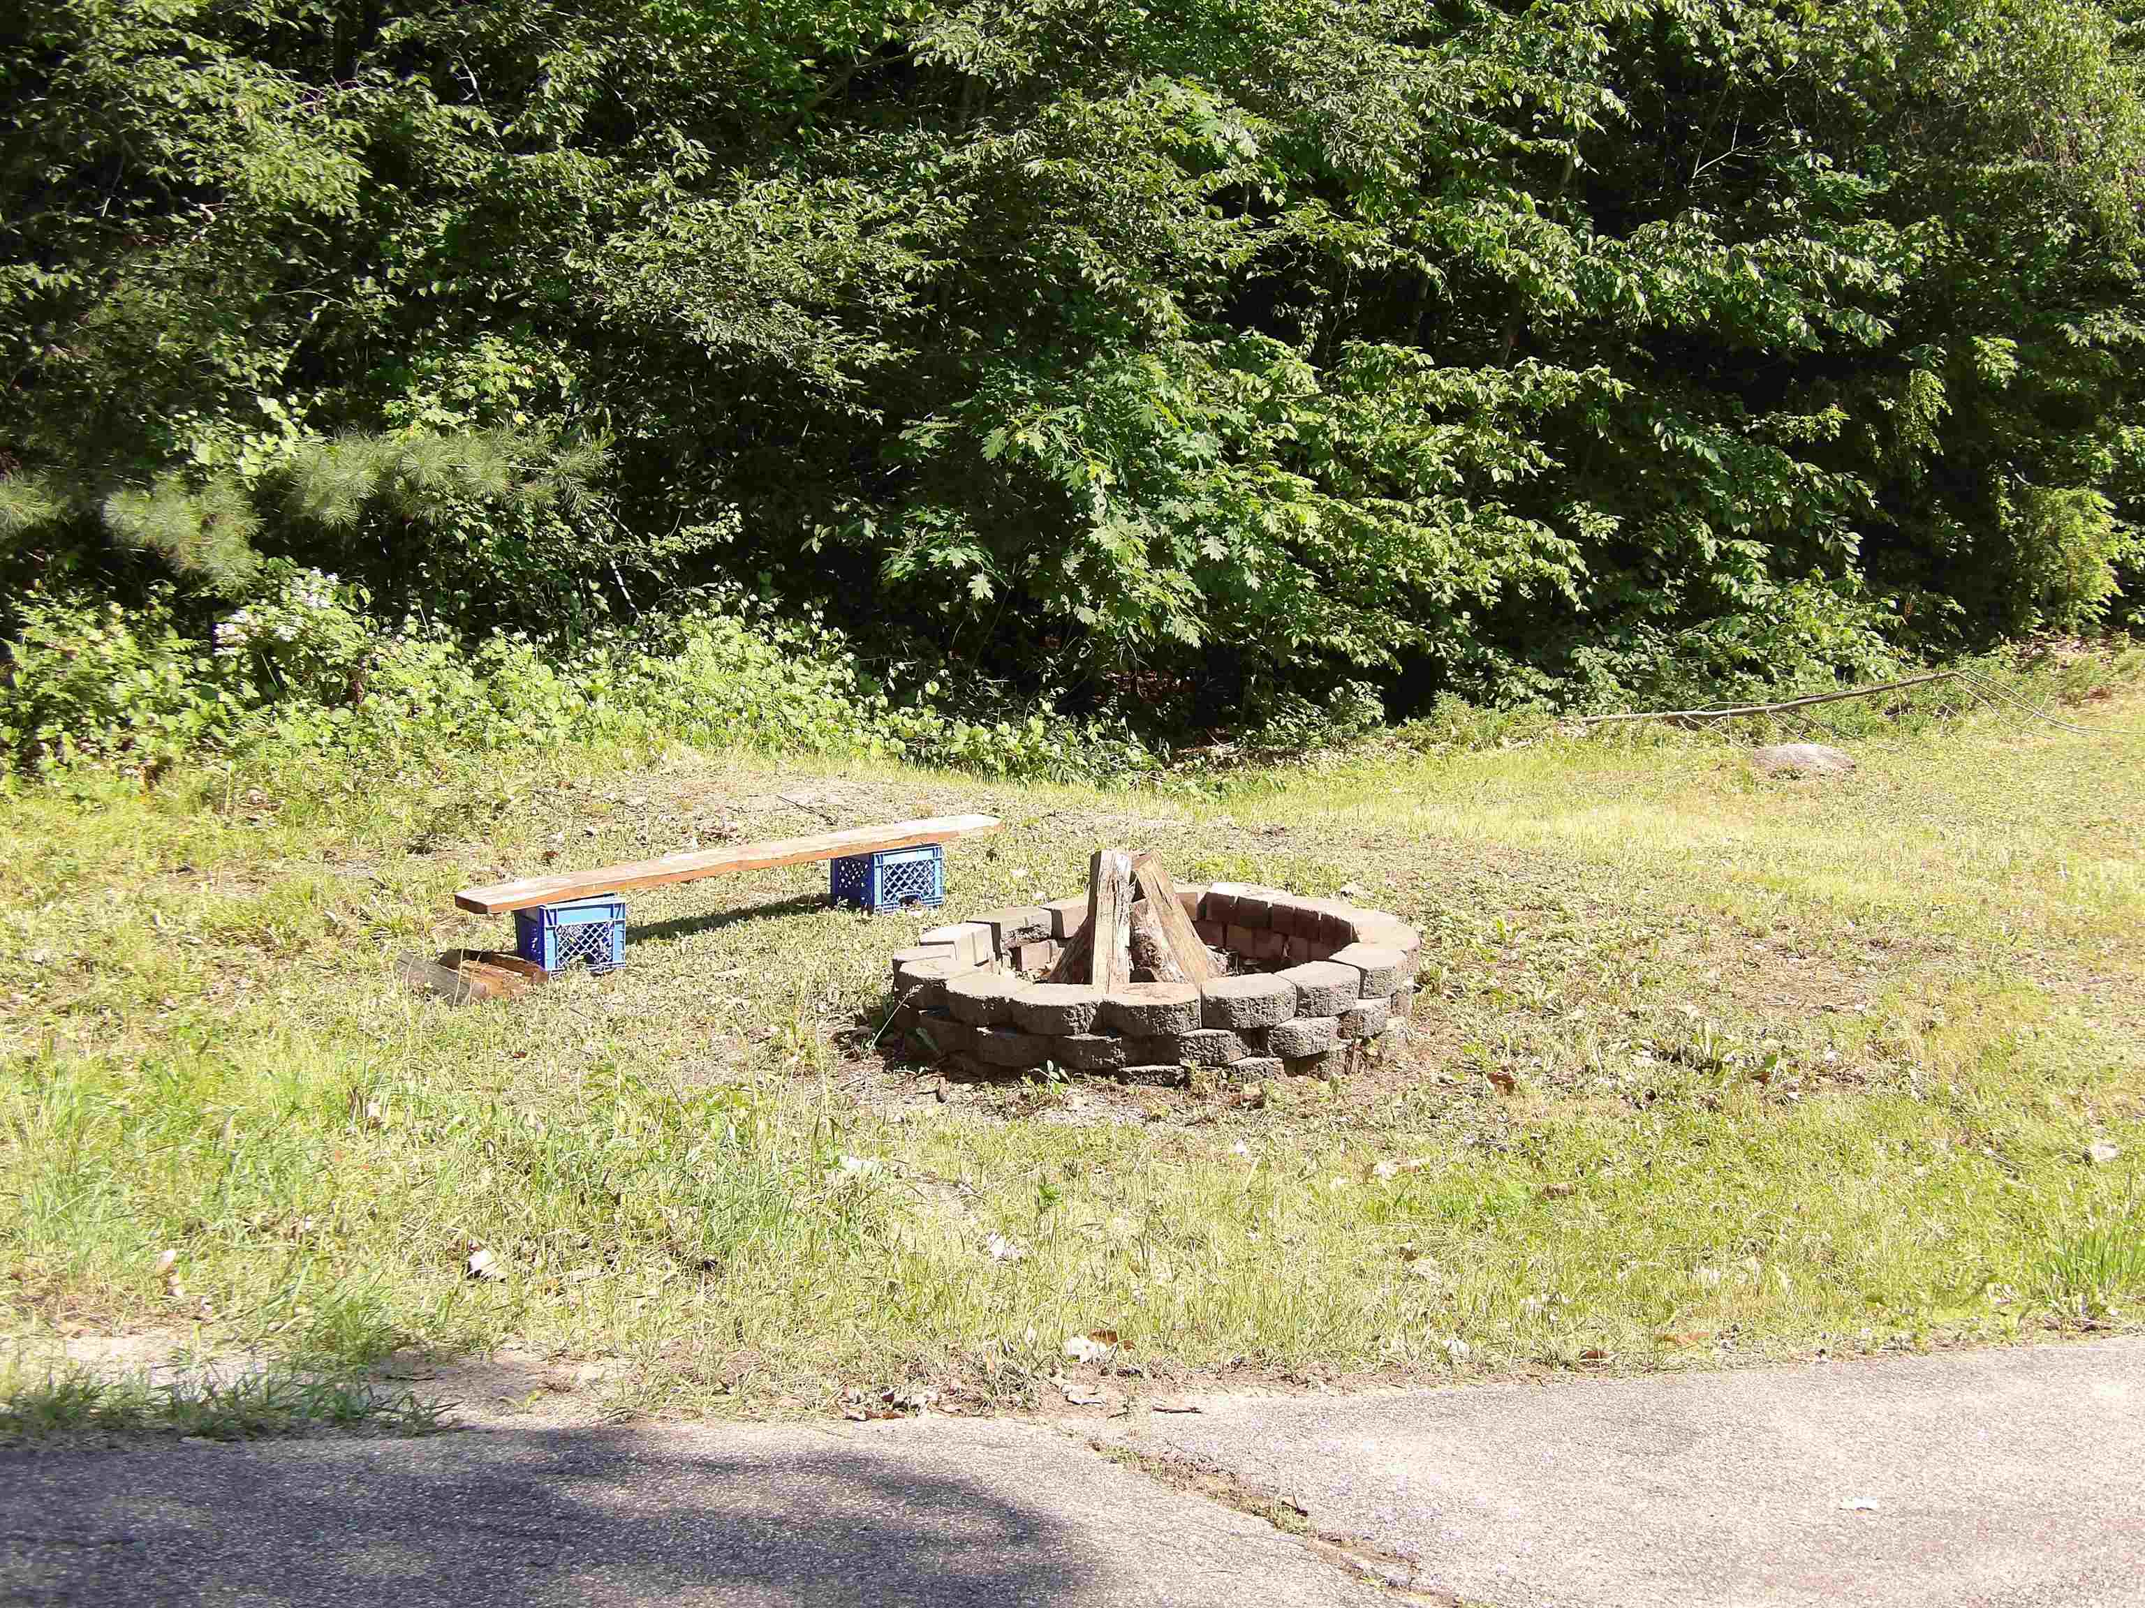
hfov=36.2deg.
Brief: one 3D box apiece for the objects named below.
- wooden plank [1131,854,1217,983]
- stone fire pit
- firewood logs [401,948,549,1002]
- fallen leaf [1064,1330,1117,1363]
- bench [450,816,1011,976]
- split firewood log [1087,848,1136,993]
[{"bbox_3d":[0.350,0.429,11.150,0.110,0.540,0.100,-18,-6,-14],"label":"wooden plank"},{"bbox_3d":[0.286,0.612,11.223,1.790,0.270,1.790,-3,10,0],"label":"stone fire pit"},{"bbox_3d":[-2.271,0.654,12.450,0.360,0.100,0.580,-9,12,-33],"label":"firewood logs"},{"bbox_3d":[0.040,1.244,7.500,0.120,0.050,0.100,-1,7,0],"label":"fallen leaf"},{"bbox_3d":[-1.334,0.367,13.358,2.380,0.310,0.370,-9,11,-31],"label":"bench"},{"bbox_3d":[0.126,0.401,11.000,0.130,0.530,0.110,4,-9,-17],"label":"split firewood log"}]

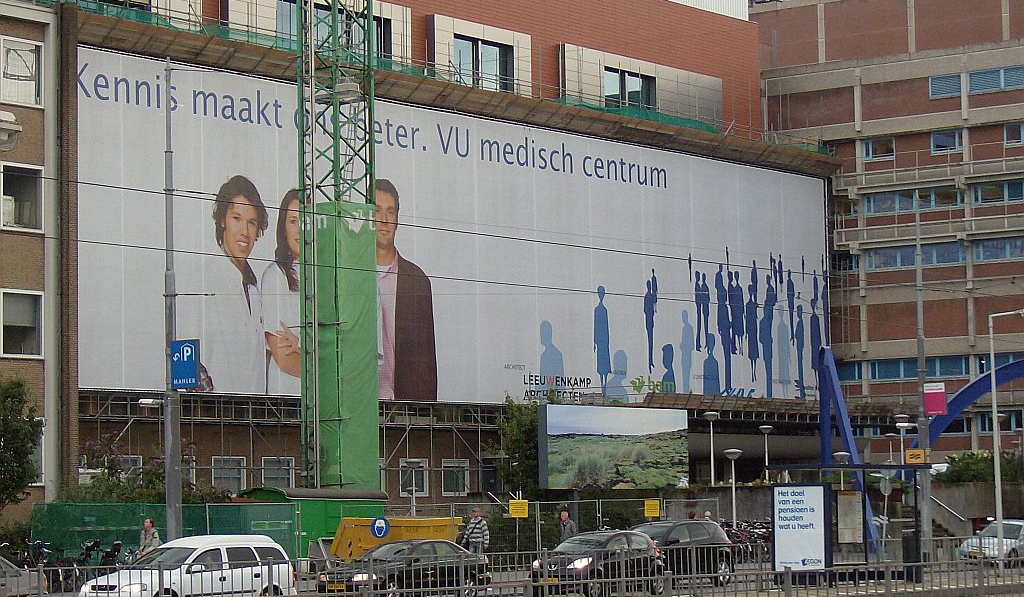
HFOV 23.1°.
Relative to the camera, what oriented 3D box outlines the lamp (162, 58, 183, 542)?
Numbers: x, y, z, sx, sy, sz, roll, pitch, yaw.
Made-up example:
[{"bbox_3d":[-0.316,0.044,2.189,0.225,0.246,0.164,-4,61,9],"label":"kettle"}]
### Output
[{"bbox_3d":[-6.793,0.642,50.124,0.320,11.040,0.320,-1,-5,0],"label":"lamp"}]

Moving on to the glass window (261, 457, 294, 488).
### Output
[{"bbox_3d":[-7.723,5.917,83.137,0.150,1.300,1.580,-5,-6,38],"label":"glass window"}]

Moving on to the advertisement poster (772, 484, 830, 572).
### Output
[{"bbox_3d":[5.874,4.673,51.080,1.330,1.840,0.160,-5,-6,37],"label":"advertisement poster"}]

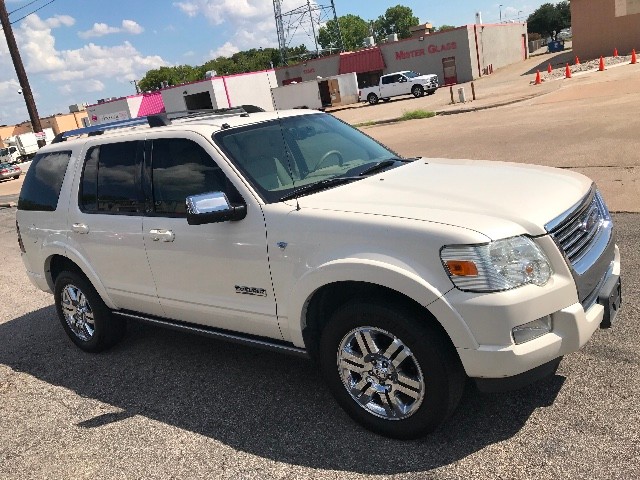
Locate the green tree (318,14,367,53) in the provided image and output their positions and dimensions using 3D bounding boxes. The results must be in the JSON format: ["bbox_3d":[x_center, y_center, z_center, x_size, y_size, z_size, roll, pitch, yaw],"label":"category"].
[{"bbox_3d":[3.651,-24.541,70.000,7.000,12.000,7.000,-7,12,5],"label":"green tree"}]

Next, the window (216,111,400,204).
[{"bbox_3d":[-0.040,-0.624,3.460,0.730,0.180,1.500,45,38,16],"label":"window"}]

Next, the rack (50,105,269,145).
[{"bbox_3d":[-1.319,-0.985,4.325,1.600,0.130,1.160,2,17,38],"label":"rack"}]

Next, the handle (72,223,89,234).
[{"bbox_3d":[-1.730,-0.078,3.754,0.190,0.075,0.050,2,17,38],"label":"handle"}]

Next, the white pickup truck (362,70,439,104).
[{"bbox_3d":[5.786,-11.269,38.272,5.890,1.960,2.100,3,18,40],"label":"white pickup truck"}]

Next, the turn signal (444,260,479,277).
[{"bbox_3d":[0.610,0.124,2.237,0.115,0.067,0.045,-5,12,13],"label":"turn signal"}]

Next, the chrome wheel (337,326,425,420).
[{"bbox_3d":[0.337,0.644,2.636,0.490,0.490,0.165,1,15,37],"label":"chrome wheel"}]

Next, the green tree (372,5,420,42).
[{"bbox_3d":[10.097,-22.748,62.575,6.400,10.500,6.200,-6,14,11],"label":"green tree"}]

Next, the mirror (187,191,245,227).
[{"bbox_3d":[-0.585,-0.168,2.857,0.190,0.170,0.240,1,15,37],"label":"mirror"}]

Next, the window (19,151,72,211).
[{"bbox_3d":[-2.283,-0.472,4.273,0.870,0.470,0.090,2,0,38],"label":"window"}]

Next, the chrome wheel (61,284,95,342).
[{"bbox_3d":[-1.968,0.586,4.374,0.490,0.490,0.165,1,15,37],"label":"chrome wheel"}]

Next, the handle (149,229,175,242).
[{"bbox_3d":[-1.016,-0.029,3.303,0.230,0.075,0.055,1,15,37],"label":"handle"}]

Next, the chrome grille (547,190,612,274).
[{"bbox_3d":[1.337,-0.102,2.577,0.170,0.350,0.880,-13,7,40],"label":"chrome grille"}]

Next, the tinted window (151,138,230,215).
[{"bbox_3d":[-0.795,-0.403,3.184,0.760,0.500,0.060,1,0,37],"label":"tinted window"}]

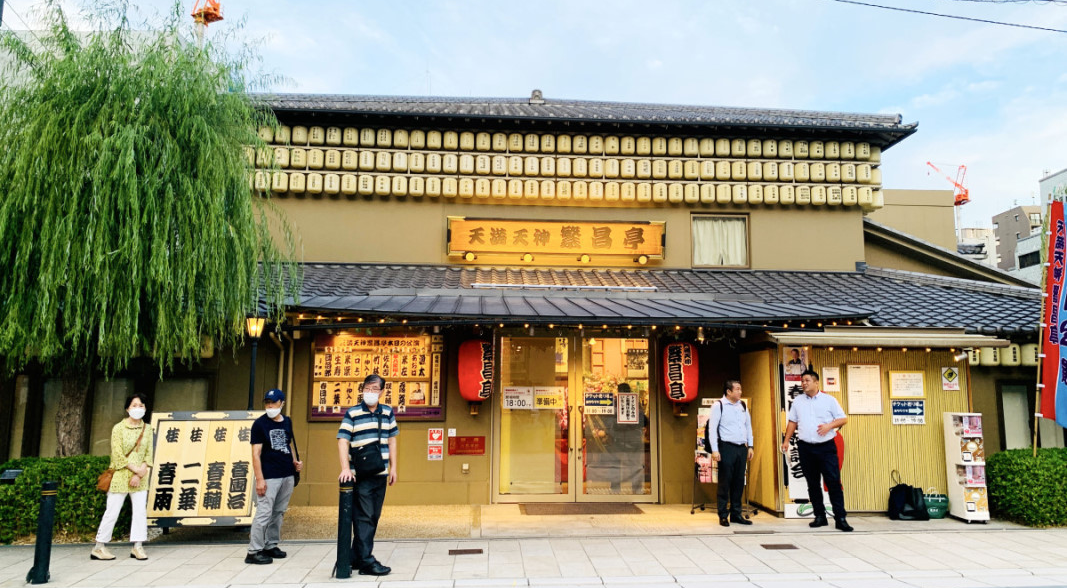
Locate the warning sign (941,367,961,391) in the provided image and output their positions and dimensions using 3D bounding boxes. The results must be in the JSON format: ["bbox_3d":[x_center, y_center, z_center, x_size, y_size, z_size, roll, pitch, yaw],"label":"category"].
[{"bbox_3d":[5.236,1.067,10.050,0.208,0.290,0.010,0,-9,1],"label":"warning sign"}]

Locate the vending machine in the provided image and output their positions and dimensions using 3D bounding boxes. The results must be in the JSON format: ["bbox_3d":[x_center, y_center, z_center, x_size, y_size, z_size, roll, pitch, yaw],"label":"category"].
[{"bbox_3d":[5.046,2.017,9.342,0.270,1.260,0.400,0,-8,2],"label":"vending machine"}]

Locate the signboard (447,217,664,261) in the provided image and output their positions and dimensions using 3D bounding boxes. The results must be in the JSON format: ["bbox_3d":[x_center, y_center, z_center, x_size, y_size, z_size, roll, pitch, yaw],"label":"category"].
[{"bbox_3d":[0.397,-0.988,14.133,3.850,0.700,0.170,1,1,-5],"label":"signboard"}]

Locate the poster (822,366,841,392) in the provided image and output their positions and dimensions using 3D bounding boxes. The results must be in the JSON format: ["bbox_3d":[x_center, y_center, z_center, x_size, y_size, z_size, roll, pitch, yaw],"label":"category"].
[{"bbox_3d":[3.689,1.062,9.920,0.207,0.298,0.010,0,-9,1],"label":"poster"}]

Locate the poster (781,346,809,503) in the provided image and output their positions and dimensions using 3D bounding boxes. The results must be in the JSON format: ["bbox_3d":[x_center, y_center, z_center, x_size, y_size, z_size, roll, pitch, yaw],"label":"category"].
[{"bbox_3d":[3.188,1.570,9.639,0.345,1.870,0.040,1,-8,-5],"label":"poster"}]

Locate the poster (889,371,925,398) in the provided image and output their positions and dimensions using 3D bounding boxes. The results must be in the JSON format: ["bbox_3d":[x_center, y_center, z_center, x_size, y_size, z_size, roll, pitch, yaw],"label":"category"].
[{"bbox_3d":[4.621,1.120,9.913,0.455,0.345,0.025,1,-8,-5],"label":"poster"}]

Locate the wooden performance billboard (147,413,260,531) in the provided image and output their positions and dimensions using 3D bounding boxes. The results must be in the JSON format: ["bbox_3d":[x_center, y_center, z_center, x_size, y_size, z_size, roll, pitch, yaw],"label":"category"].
[{"bbox_3d":[-3.334,1.773,8.119,1.190,1.170,0.120,0,-17,0],"label":"wooden performance billboard"}]

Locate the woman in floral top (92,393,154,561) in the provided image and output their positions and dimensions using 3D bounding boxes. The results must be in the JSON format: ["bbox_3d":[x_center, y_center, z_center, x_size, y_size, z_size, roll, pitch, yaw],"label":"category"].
[{"bbox_3d":[-3.945,1.746,7.786,0.500,1.548,0.350,6,-11,-33],"label":"woman in floral top"}]

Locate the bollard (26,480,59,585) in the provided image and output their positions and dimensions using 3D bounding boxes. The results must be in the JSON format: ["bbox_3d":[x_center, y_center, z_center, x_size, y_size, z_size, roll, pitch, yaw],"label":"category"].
[{"bbox_3d":[-4.207,2.040,6.874,0.155,0.825,0.145,0,-9,2],"label":"bollard"}]

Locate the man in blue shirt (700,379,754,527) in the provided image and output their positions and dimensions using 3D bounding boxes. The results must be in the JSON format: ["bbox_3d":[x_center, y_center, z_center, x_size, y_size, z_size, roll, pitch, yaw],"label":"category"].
[{"bbox_3d":[2.235,1.832,9.319,0.490,1.644,0.380,3,-10,-18],"label":"man in blue shirt"}]

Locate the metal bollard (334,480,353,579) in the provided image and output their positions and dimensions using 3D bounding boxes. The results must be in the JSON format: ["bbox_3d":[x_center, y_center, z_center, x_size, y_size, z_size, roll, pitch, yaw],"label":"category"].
[{"bbox_3d":[-1.631,2.019,6.941,0.120,0.840,0.120,1,-8,-5],"label":"metal bollard"}]

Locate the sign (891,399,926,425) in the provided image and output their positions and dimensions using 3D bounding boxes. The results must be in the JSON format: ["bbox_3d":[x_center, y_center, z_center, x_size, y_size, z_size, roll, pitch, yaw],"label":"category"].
[{"bbox_3d":[4.680,1.476,9.980,0.415,0.300,0.010,0,-9,1],"label":"sign"}]

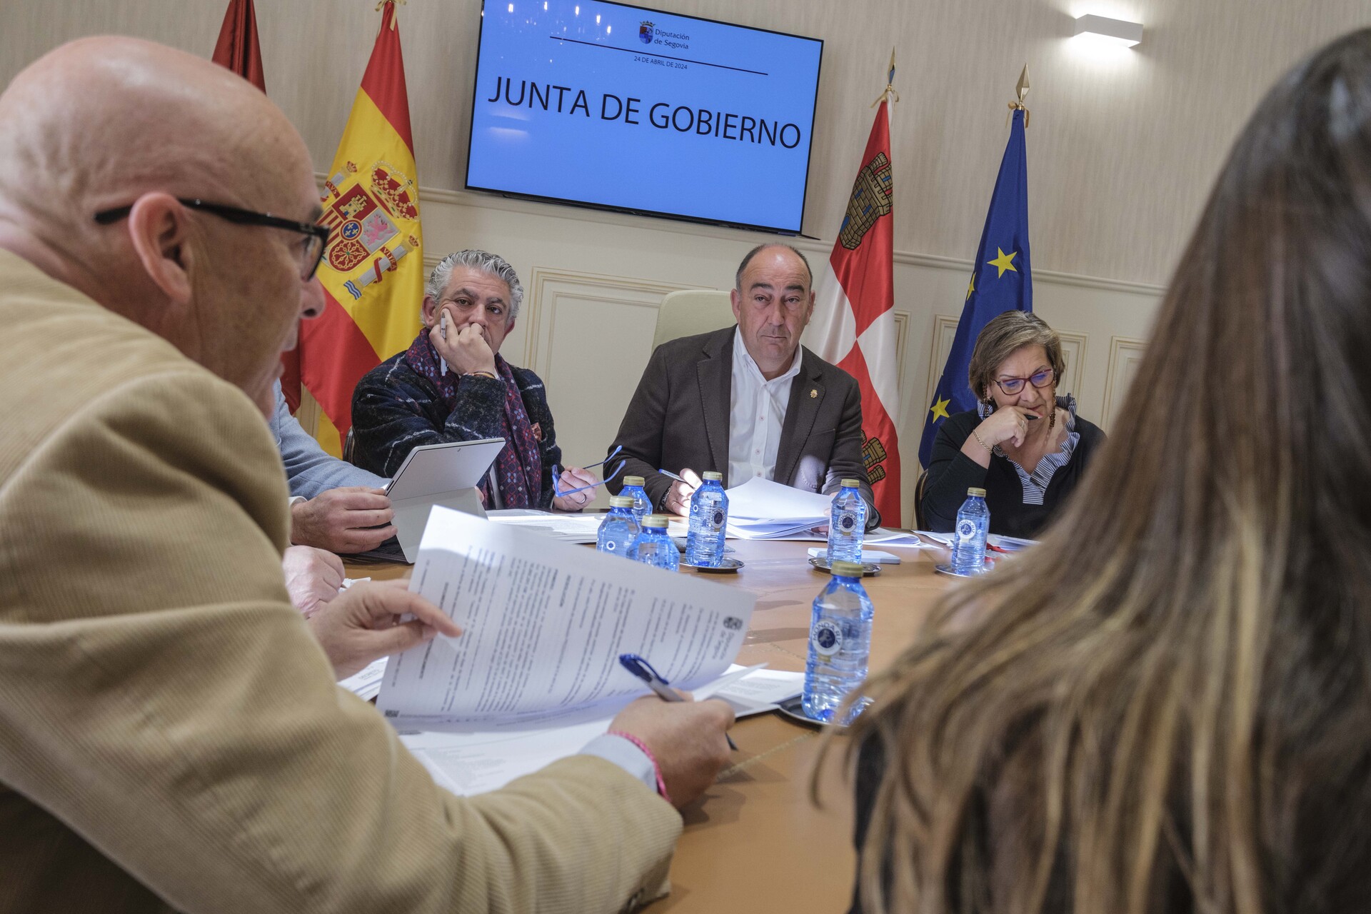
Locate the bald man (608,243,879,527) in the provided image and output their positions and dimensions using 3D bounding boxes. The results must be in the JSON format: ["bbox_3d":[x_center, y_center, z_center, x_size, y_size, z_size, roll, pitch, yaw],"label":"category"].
[{"bbox_3d":[0.112,0.203,2.941,0.620,1.350,0.750,5,4,-12],"label":"bald man"}]

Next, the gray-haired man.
[{"bbox_3d":[-0.478,0.221,2.622,0.600,1.250,0.780,3,5,-24],"label":"gray-haired man"}]

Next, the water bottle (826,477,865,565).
[{"bbox_3d":[0.295,0.119,2.365,0.062,0.157,0.062,6,4,8],"label":"water bottle"}]

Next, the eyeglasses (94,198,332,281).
[{"bbox_3d":[-0.320,-0.150,0.873,0.145,0.046,0.142,8,3,-28],"label":"eyeglasses"}]

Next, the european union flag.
[{"bbox_3d":[1.095,-0.422,4.584,0.430,1.600,0.300,4,5,-19],"label":"european union flag"}]

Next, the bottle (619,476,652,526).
[{"bbox_3d":[-0.085,0.107,1.997,0.062,0.152,0.062,6,5,0],"label":"bottle"}]

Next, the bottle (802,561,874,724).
[{"bbox_3d":[0.158,0.186,1.316,0.062,0.152,0.062,6,5,0],"label":"bottle"}]

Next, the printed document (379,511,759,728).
[{"bbox_3d":[-0.103,0.145,1.140,0.297,0.200,0.065,16,-19,0],"label":"printed document"}]

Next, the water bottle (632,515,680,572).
[{"bbox_3d":[-0.043,0.149,1.539,0.062,0.157,0.062,6,4,0],"label":"water bottle"}]

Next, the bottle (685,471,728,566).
[{"bbox_3d":[0.039,0.106,2.210,0.062,0.157,0.062,6,4,0],"label":"bottle"}]

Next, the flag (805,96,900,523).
[{"bbox_3d":[0.618,-0.419,4.516,0.420,1.650,0.300,4,5,-19],"label":"flag"}]

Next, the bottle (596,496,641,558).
[{"bbox_3d":[-0.091,0.131,1.711,0.062,0.157,0.062,6,4,0],"label":"bottle"}]

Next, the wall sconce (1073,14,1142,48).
[{"bbox_3d":[1.647,-1.660,5.047,0.250,0.067,0.087,4,5,-16],"label":"wall sconce"}]

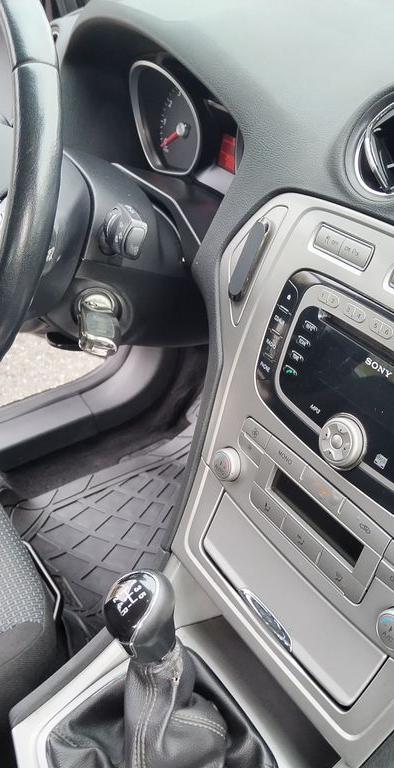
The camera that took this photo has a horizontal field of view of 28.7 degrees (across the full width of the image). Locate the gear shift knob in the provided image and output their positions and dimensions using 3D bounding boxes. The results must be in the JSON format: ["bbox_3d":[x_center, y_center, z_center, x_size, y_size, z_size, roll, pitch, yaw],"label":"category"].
[{"bbox_3d":[-0.037,0.154,0.512,0.049,0.068,0.047,-27,41,-21],"label":"gear shift knob"}]

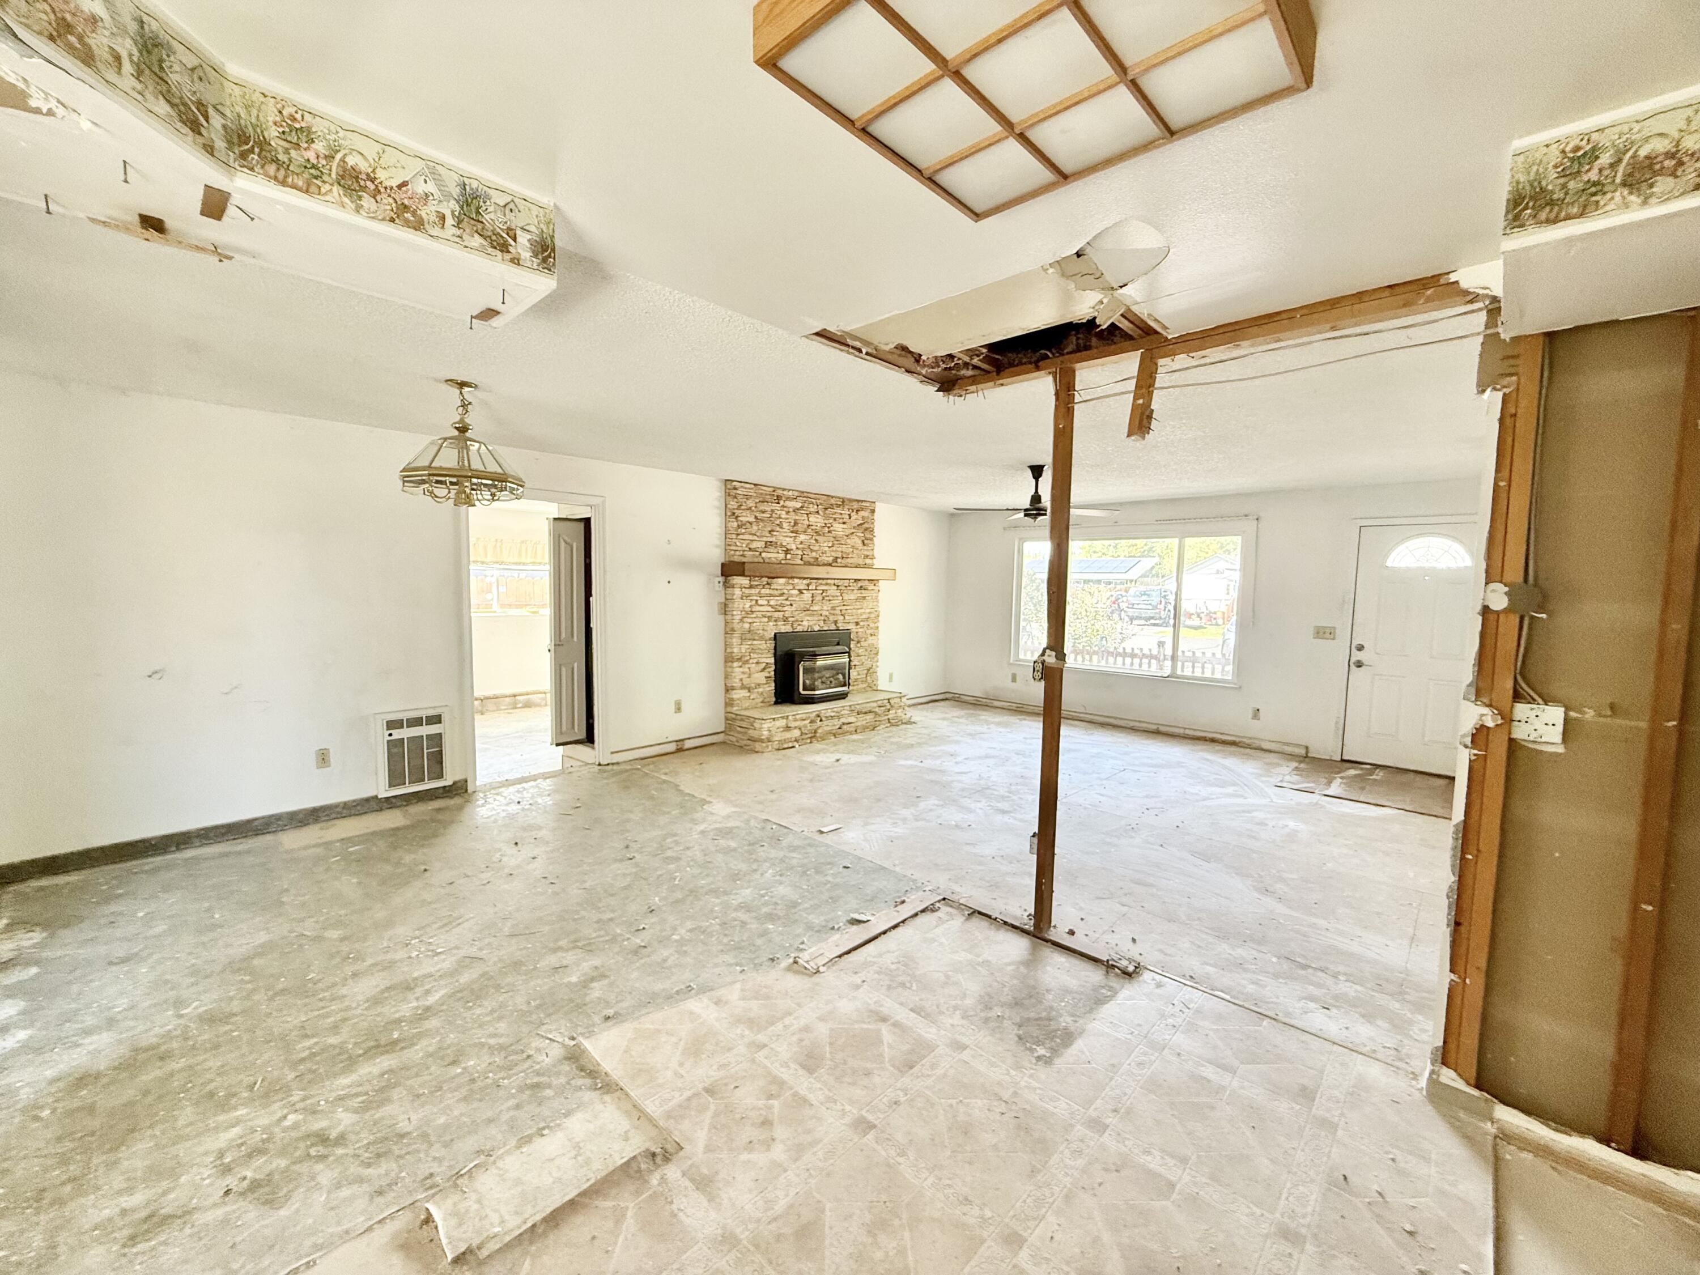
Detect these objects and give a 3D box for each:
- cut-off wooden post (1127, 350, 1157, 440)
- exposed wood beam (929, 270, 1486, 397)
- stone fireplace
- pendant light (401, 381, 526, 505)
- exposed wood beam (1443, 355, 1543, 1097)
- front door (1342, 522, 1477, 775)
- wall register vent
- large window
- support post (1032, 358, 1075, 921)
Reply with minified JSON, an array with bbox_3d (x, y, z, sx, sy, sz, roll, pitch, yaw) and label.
[{"bbox_3d":[1.115,-0.910,2.606,0.038,0.329,0.090,14,12,41],"label":"cut-off wooden post"},{"bbox_3d":[1.129,-1.070,2.583,1.831,0.072,0.090,5,6,42],"label":"exposed wood beam"},{"bbox_3d":[-0.240,-0.252,6.890,0.538,2.401,2.153,5,6,42],"label":"stone fireplace"},{"bbox_3d":[-1.836,-0.909,3.263,0.520,0.574,0.520,5,6,42],"label":"pendant light"},{"bbox_3d":[1.860,0.204,1.993,0.078,2.243,0.090,5,6,42],"label":"exposed wood beam"},{"bbox_3d":[4.714,0.095,5.690,0.913,2.039,0.052,5,6,42],"label":"front door"},{"bbox_3d":[-2.841,0.745,4.495,0.033,0.543,0.423,5,6,42],"label":"wall register vent"},{"bbox_3d":[2.864,-0.376,7.364,2.426,1.474,0.090,5,6,42],"label":"large window"},{"bbox_3d":[0.866,0.090,2.899,0.037,2.368,0.090,5,6,42],"label":"support post"}]

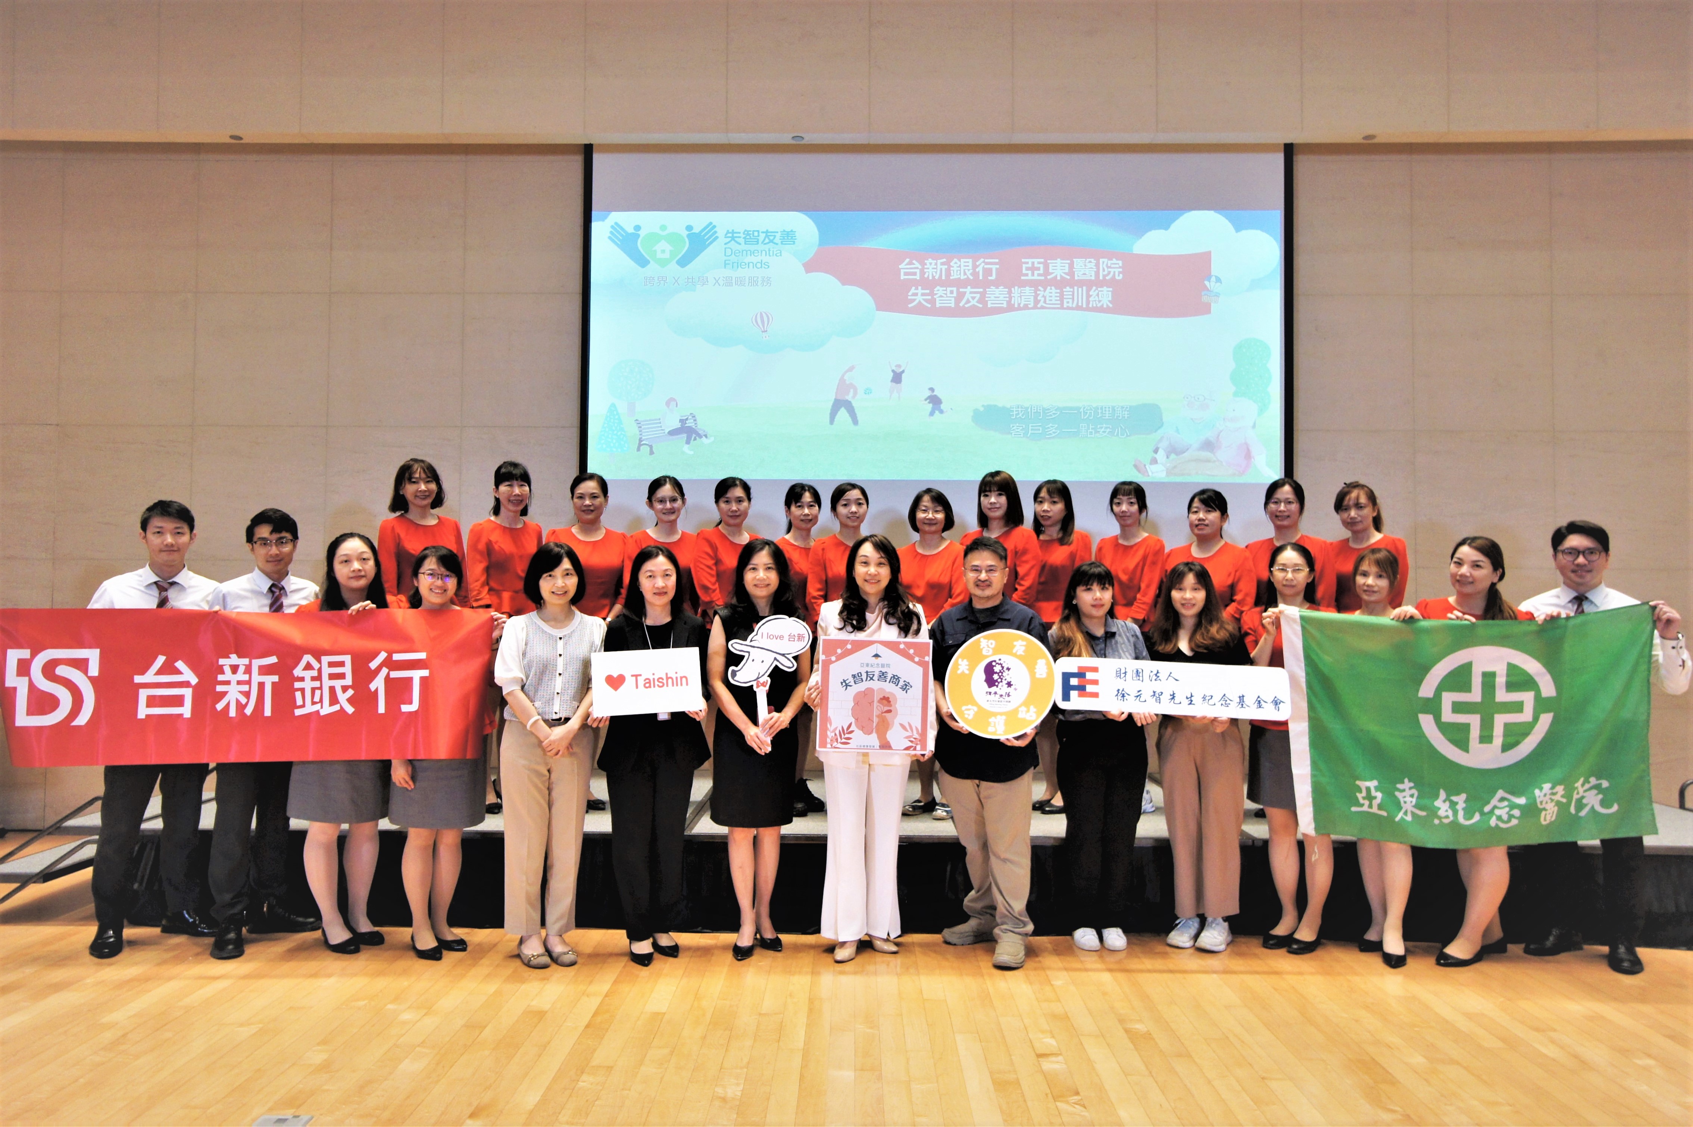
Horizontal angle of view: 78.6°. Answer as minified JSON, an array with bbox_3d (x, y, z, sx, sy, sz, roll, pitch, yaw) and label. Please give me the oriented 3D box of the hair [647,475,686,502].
[{"bbox_3d":[-0.870,-0.347,4.980,0.180,0.155,0.200,1,-1,-8],"label":"hair"}]

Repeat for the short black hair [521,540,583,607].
[{"bbox_3d":[-1.153,0.044,4.060,0.230,0.265,0.240,1,-1,-13],"label":"short black hair"}]

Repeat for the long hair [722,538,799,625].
[{"bbox_3d":[-0.351,0.073,4.220,0.320,0.360,0.240,1,-1,-5],"label":"long hair"}]

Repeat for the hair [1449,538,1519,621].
[{"bbox_3d":[2.543,0.066,4.120,0.250,0.360,0.220,1,-2,-40],"label":"hair"}]

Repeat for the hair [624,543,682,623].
[{"bbox_3d":[-0.772,0.076,4.120,0.225,0.310,0.220,1,-1,-9],"label":"hair"}]

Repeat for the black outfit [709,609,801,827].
[{"bbox_3d":[-0.370,0.629,4.220,0.380,0.900,0.270,0,-1,-4],"label":"black outfit"}]

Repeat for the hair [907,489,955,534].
[{"bbox_3d":[0.411,-0.257,5.020,0.232,0.225,0.215,0,-2,5],"label":"hair"}]

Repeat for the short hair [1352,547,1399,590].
[{"bbox_3d":[2.136,0.024,4.170,0.190,0.200,0.210,0,-1,32],"label":"short hair"}]

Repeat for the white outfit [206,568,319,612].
[{"bbox_3d":[-2.347,0.274,4.170,0.460,0.511,0.300,1,-1,-22],"label":"white outfit"}]

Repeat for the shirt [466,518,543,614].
[{"bbox_3d":[-1.609,0.021,4.900,0.380,0.460,0.270,1,-2,-20],"label":"shirt"}]

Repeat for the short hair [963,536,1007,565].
[{"bbox_3d":[0.572,-0.047,4.280,0.182,0.145,0.195,0,-2,9],"label":"short hair"}]

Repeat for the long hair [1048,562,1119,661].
[{"bbox_3d":[0.980,0.194,4.280,0.280,0.430,0.250,0,-1,2],"label":"long hair"}]

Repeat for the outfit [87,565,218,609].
[{"bbox_3d":[-2.813,0.325,4.200,0.540,0.640,0.290,1,-1,-26],"label":"outfit"}]

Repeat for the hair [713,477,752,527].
[{"bbox_3d":[-0.539,-0.288,4.890,0.175,0.235,0.210,0,-2,-5],"label":"hair"}]

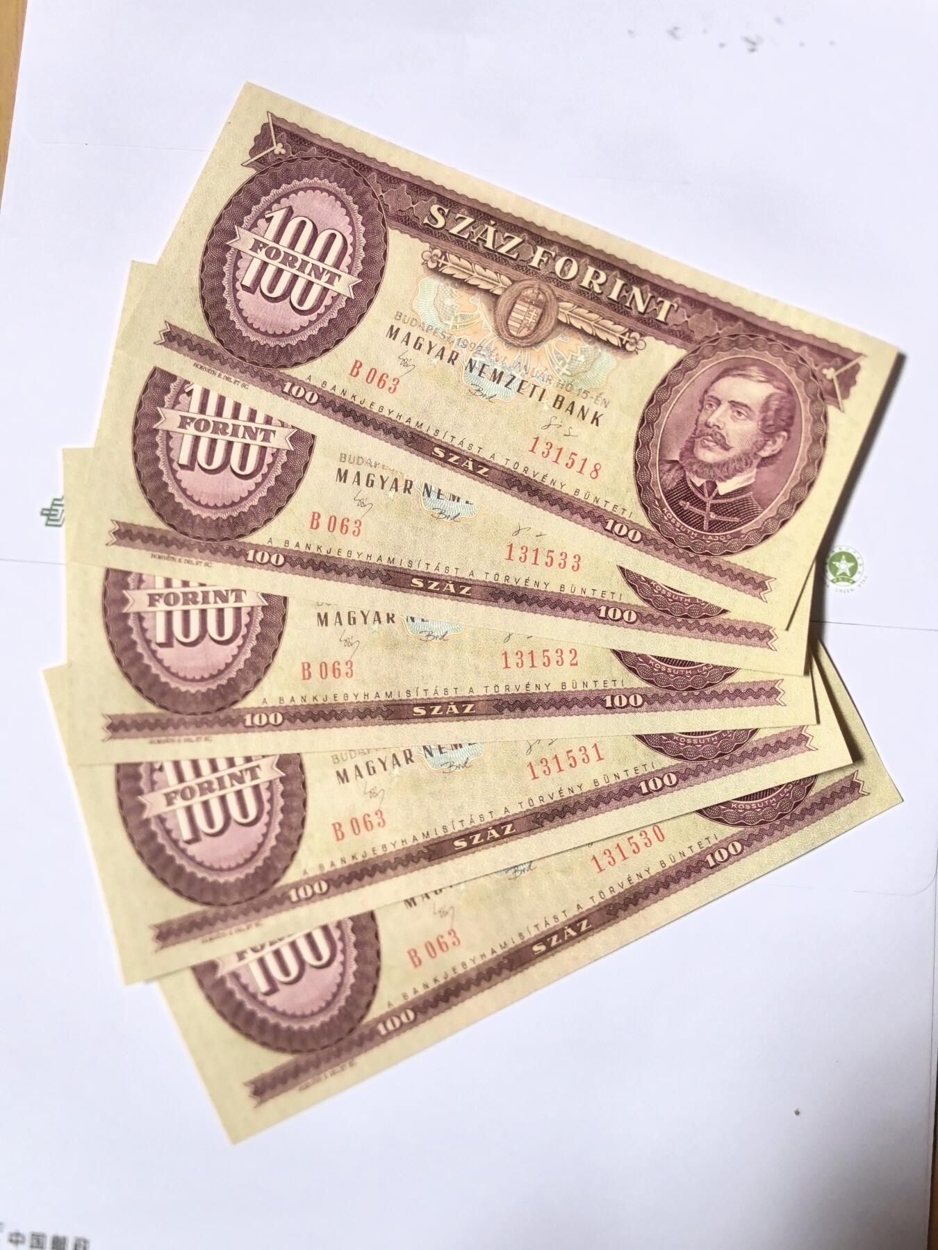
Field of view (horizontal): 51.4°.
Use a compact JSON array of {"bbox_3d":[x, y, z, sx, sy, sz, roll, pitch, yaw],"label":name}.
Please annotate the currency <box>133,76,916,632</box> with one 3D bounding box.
[{"bbox_3d":[0.010,-0.067,0.237,0.174,0.001,0.075,23,85,2],"label":"currency"}]

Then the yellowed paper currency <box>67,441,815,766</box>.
[{"bbox_3d":[-0.008,-0.009,0.230,0.174,0.001,0.075,-3,85,-1],"label":"yellowed paper currency"}]

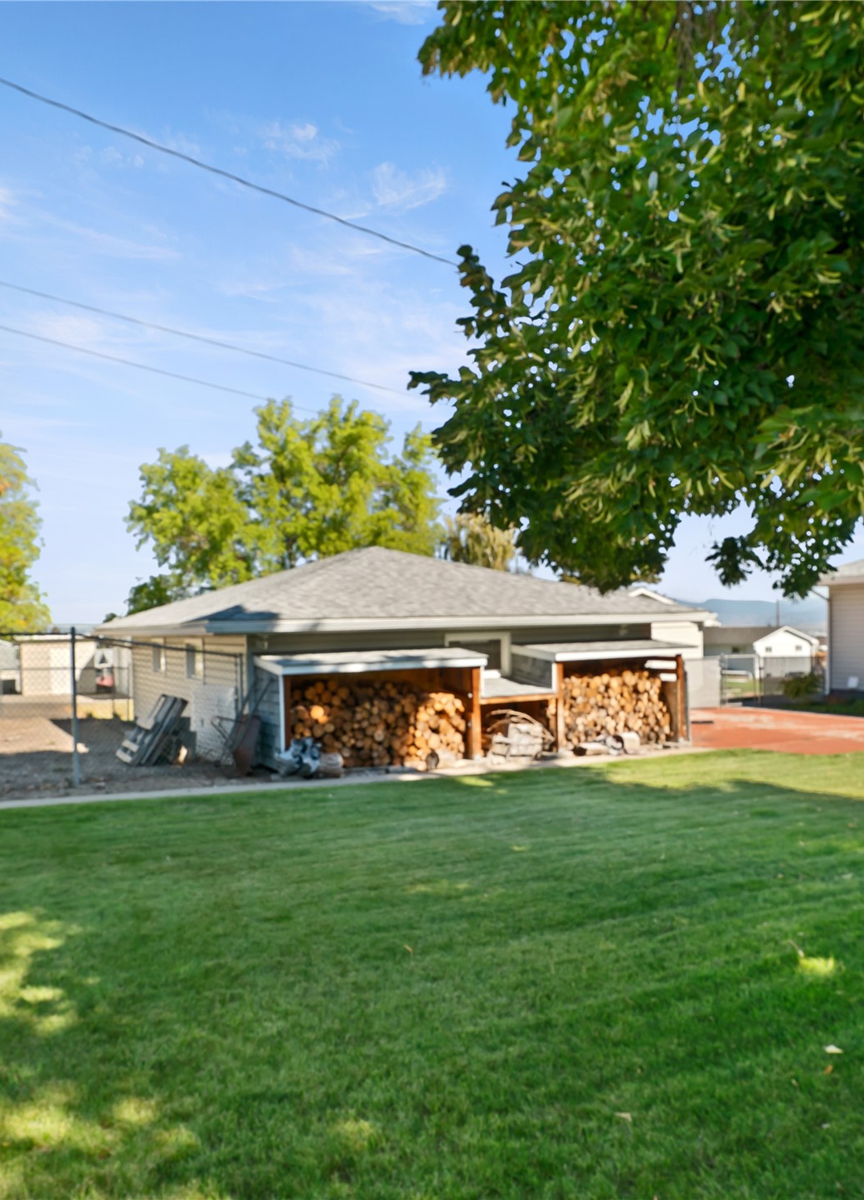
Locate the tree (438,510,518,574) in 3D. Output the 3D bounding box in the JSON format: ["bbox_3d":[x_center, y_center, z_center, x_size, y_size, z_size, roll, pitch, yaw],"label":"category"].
[{"bbox_3d":[2.500,-0.350,50.000,6.800,10.200,6.800,-1,-2,0],"label":"tree"}]

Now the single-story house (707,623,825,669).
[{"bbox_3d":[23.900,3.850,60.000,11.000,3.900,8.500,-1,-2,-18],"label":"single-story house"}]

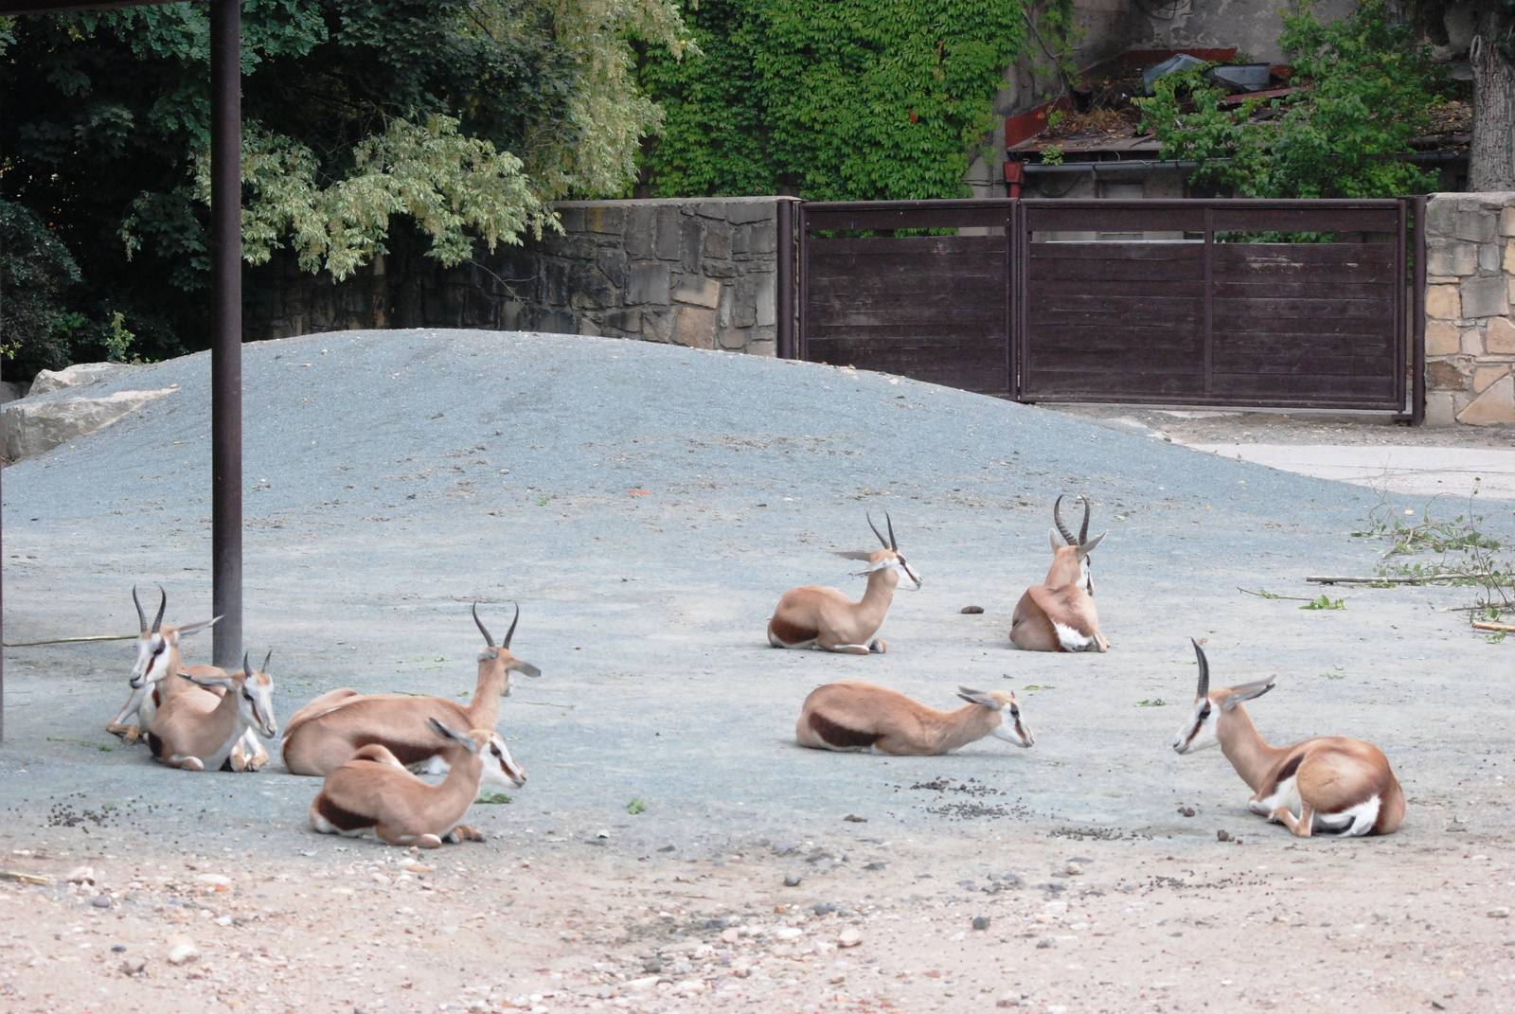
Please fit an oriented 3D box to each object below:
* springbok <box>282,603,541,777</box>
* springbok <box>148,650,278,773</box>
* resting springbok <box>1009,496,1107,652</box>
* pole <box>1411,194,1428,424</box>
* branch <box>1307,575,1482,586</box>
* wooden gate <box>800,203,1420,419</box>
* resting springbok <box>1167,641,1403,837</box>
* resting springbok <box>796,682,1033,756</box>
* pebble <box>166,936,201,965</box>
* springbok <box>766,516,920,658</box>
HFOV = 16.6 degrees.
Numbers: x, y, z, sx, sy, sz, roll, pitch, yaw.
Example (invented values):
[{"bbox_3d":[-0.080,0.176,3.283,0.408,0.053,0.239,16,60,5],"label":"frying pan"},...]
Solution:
[{"bbox_3d":[-1.364,0.713,20.400,1.000,0.680,0.450,-1,3,-20],"label":"springbok"},{"bbox_3d":[-2.146,0.799,20.400,0.360,0.480,0.680,-2,3,-40],"label":"springbok"},{"bbox_3d":[1.481,0.326,25.600,0.430,0.760,0.820,-1,3,-12],"label":"resting springbok"},{"bbox_3d":[5.610,-1.668,43.900,0.120,1.950,0.120,1,3,22],"label":"pole"},{"bbox_3d":[3.602,0.415,29.300,1.000,0.060,0.120,0,3,6],"label":"branch"},{"bbox_3d":[2.944,-1.723,45.000,5.850,1.920,0.140,1,3,22],"label":"wooden gate"},{"bbox_3d":[1.916,0.828,18.750,0.900,0.700,0.420,2,3,42],"label":"resting springbok"},{"bbox_3d":[0.633,0.851,20.900,0.950,0.290,0.370,1,3,20],"label":"resting springbok"},{"bbox_3d":[-1.719,1.329,15.500,0.098,0.075,0.085,0,3,0],"label":"pebble"},{"bbox_3d":[0.419,0.366,25.200,0.780,0.680,0.380,1,3,30],"label":"springbok"}]

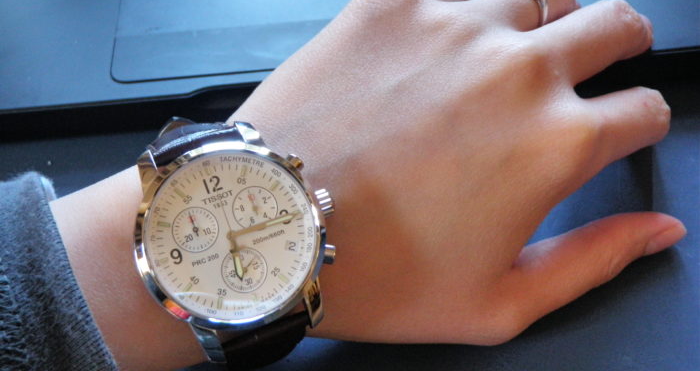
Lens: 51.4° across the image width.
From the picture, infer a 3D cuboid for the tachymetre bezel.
[{"bbox_3d":[-0.025,0.011,0.158,0.042,0.012,0.046,-19,84,-16],"label":"tachymetre bezel"}]

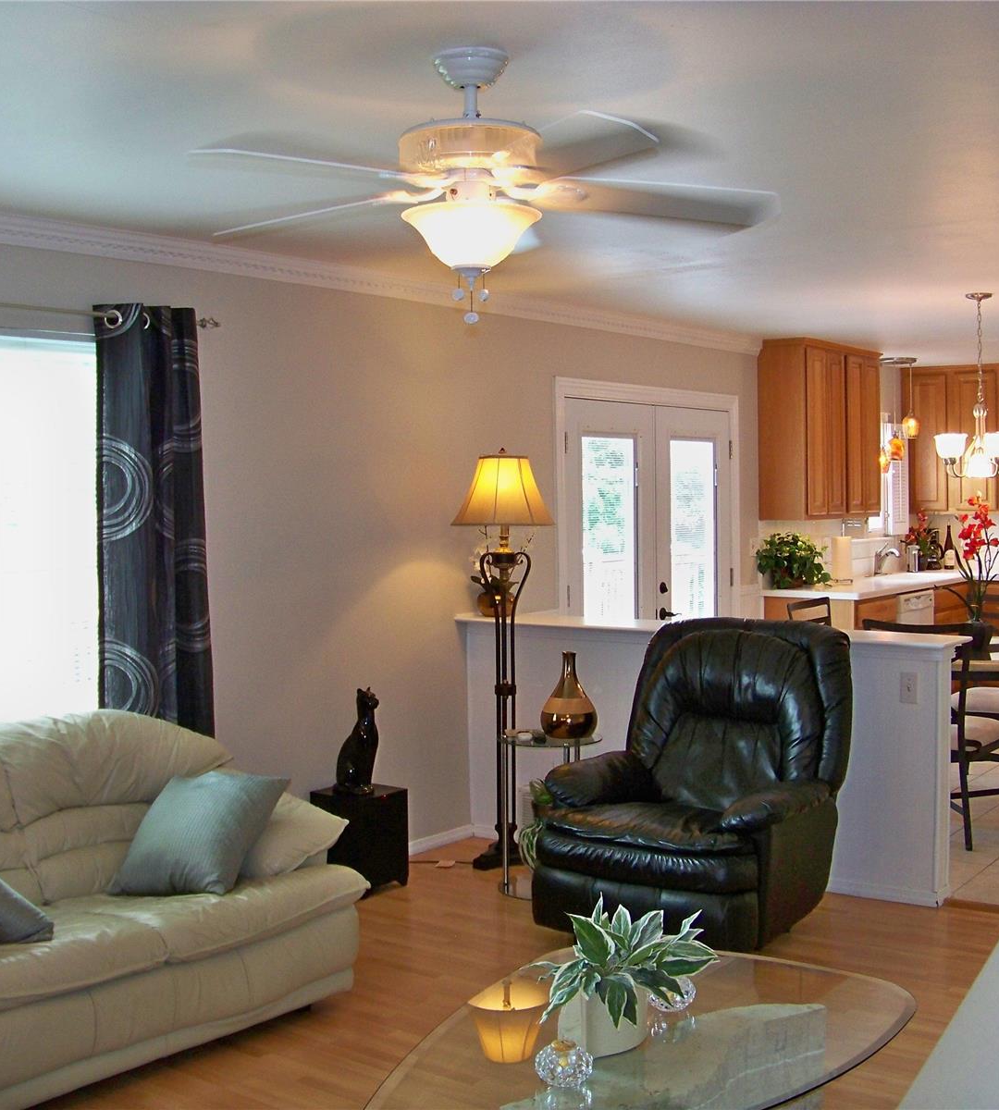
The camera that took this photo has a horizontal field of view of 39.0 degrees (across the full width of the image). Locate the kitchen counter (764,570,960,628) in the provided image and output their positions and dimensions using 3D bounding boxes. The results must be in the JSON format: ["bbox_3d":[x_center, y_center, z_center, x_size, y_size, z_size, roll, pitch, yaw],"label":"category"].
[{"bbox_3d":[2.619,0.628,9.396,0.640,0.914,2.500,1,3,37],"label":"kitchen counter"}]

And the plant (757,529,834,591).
[{"bbox_3d":[1.922,0.050,9.037,0.440,0.360,0.420,1,4,35],"label":"plant"}]

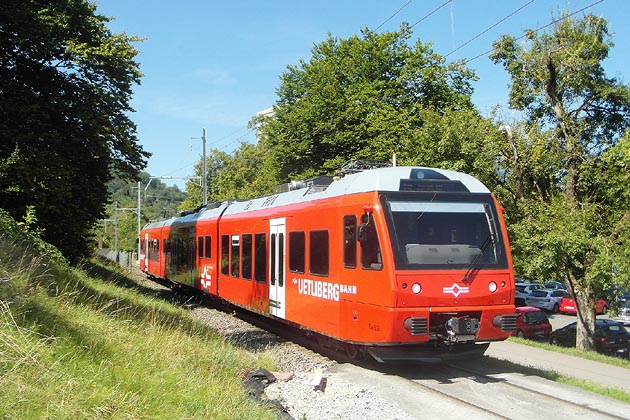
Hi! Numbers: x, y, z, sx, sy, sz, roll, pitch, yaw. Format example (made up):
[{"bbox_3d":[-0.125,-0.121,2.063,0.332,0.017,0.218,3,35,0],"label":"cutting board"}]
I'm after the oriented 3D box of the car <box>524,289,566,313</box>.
[{"bbox_3d":[15.618,5.614,46.300,4.650,1.480,1.830,2,-4,-45],"label":"car"}]

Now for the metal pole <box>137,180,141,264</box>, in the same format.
[{"bbox_3d":[-21.552,1.590,88.000,0.200,9.900,0.200,1,-3,-19],"label":"metal pole"}]

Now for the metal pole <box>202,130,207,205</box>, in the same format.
[{"bbox_3d":[-7.513,-0.435,49.000,0.200,10.250,0.200,1,-3,-19],"label":"metal pole"}]

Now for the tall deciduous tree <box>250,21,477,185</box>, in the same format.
[{"bbox_3d":[3.230,-2.883,45.000,13.800,17.700,13.300,1,-3,-19],"label":"tall deciduous tree"}]

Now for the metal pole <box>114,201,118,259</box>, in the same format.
[{"bbox_3d":[-34.206,3.485,124.000,0.200,9.700,0.200,1,-3,-19],"label":"metal pole"}]

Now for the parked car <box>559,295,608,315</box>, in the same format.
[{"bbox_3d":[16.387,5.477,43.300,3.850,1.450,1.680,2,-4,-41],"label":"parked car"}]

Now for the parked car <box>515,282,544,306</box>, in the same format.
[{"bbox_3d":[15.046,5.679,49.400,4.500,1.660,1.830,2,-4,-45],"label":"parked car"}]

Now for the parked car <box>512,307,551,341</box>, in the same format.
[{"bbox_3d":[9.246,5.100,33.000,1.600,1.400,3.750,0,-3,-14],"label":"parked car"}]

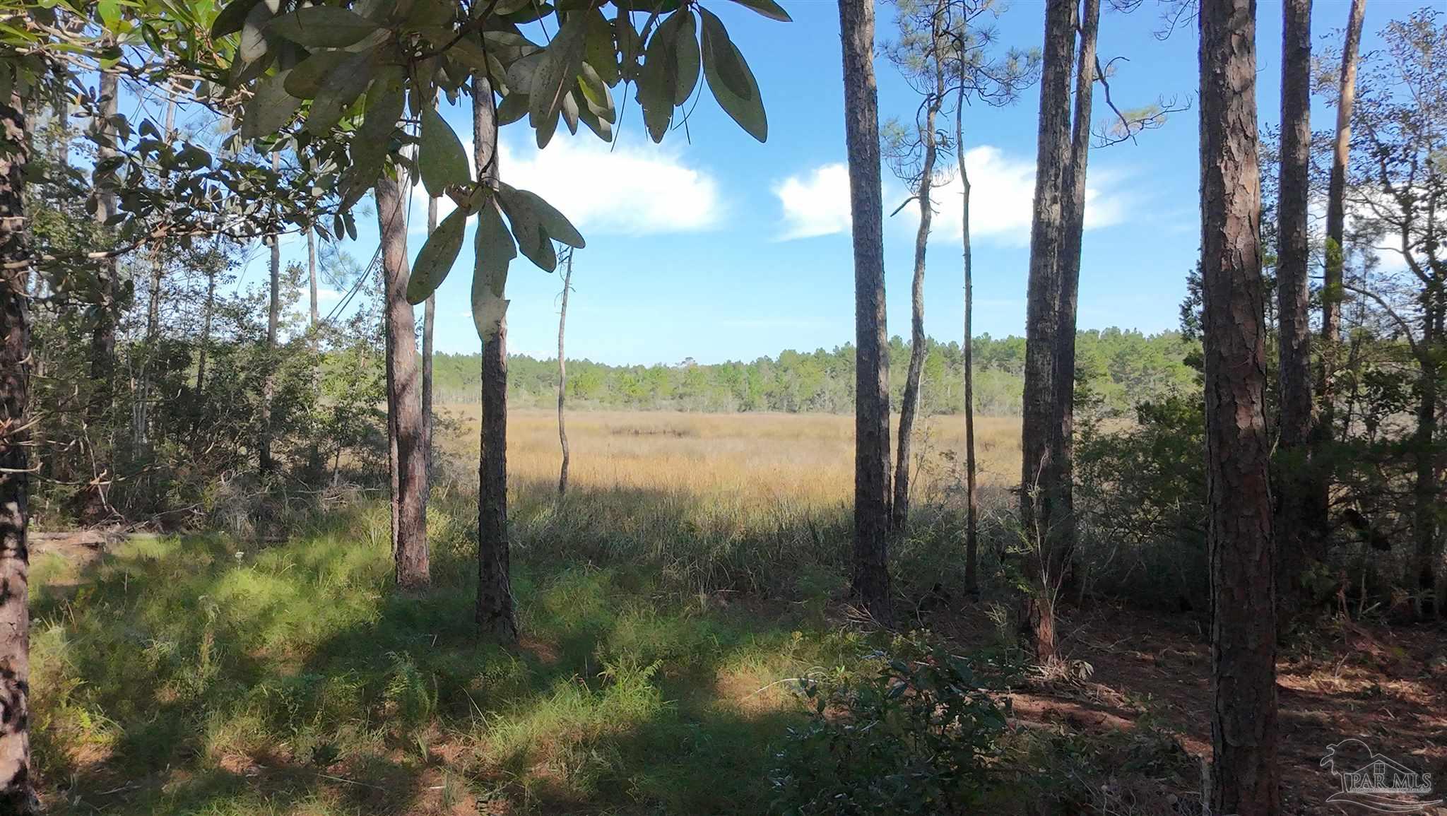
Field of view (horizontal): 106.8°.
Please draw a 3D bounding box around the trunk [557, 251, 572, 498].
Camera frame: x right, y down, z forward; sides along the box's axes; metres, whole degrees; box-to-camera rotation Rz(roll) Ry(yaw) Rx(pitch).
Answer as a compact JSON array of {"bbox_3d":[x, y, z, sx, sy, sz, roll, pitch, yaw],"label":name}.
[{"bbox_3d":[-2.896,-0.670,9.800,0.300,4.750,0.300,0,0,0],"label":"trunk"}]

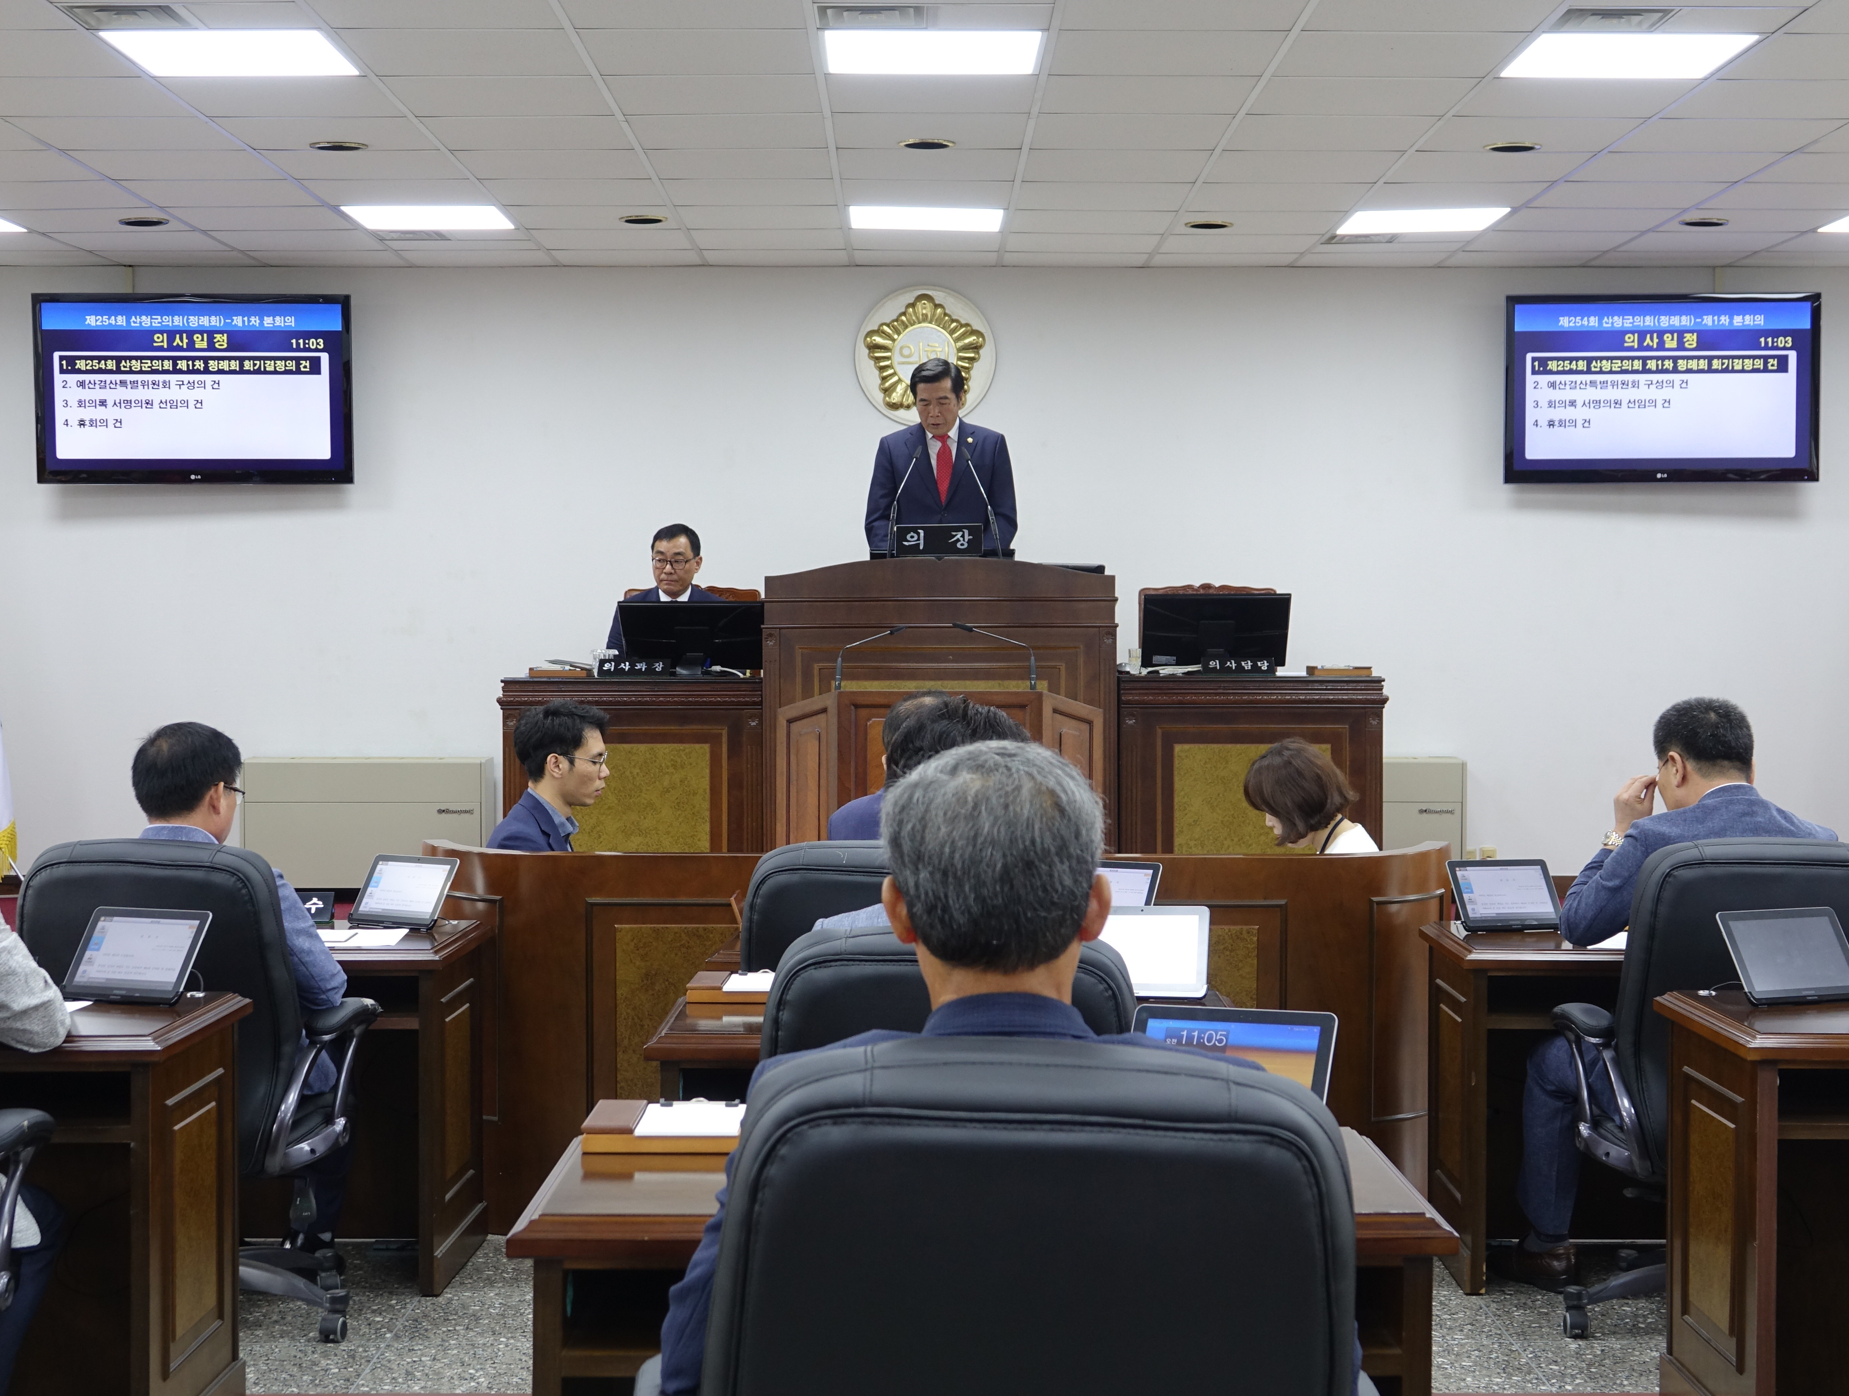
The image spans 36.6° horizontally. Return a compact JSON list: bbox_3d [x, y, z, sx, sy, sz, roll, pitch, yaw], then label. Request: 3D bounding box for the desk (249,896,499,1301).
[{"bbox_3d":[-1.556,0.894,6.214,1.080,0.730,0.660,0,1,0],"label":"desk"}]

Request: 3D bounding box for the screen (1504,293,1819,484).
[{"bbox_3d":[2.993,-1.252,11.339,1.280,0.765,0.080,-1,4,0],"label":"screen"}]

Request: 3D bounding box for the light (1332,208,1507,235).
[{"bbox_3d":[1.816,-1.778,10.241,0.590,0.070,0.580,0,2,0],"label":"light"}]

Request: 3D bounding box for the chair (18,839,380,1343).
[{"bbox_3d":[-1.458,0.767,5.612,0.660,1.010,0.680,0,1,7],"label":"chair"}]

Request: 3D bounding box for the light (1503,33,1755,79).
[{"bbox_3d":[1.826,-1.695,7.242,0.590,0.070,0.580,0,2,0],"label":"light"}]

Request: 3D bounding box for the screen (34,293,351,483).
[{"bbox_3d":[-2.954,-1.246,11.282,1.280,0.765,0.080,0,6,-1],"label":"screen"}]

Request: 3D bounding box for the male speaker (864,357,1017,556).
[{"bbox_3d":[0.056,-0.376,9.994,0.550,1.680,0.360,0,2,0],"label":"male speaker"}]

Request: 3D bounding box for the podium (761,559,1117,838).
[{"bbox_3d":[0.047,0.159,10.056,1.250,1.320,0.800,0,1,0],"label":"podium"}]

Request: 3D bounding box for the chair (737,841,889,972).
[{"bbox_3d":[-0.092,0.768,5.548,0.660,1.020,0.680,0,1,0],"label":"chair"}]

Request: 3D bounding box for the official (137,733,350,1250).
[{"bbox_3d":[-1.468,0.658,5.809,0.560,1.220,0.780,0,1,8],"label":"official"}]

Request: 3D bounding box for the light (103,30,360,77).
[{"bbox_3d":[-1.781,-1.698,7.230,0.590,0.070,0.580,0,2,0],"label":"light"}]

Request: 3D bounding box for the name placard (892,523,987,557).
[{"bbox_3d":[0.055,-0.538,9.539,0.310,0.110,0.060,0,2,0],"label":"name placard"}]

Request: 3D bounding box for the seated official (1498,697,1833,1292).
[{"bbox_3d":[1.564,0.644,5.915,0.570,1.300,0.780,0,2,-17],"label":"seated official"}]

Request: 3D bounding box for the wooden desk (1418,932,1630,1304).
[{"bbox_3d":[1.687,0.910,6.343,1.030,0.745,0.610,0,2,0],"label":"wooden desk"}]

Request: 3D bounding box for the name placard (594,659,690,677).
[{"bbox_3d":[-0.990,-0.102,9.597,0.265,0.065,0.060,0,2,0],"label":"name placard"}]

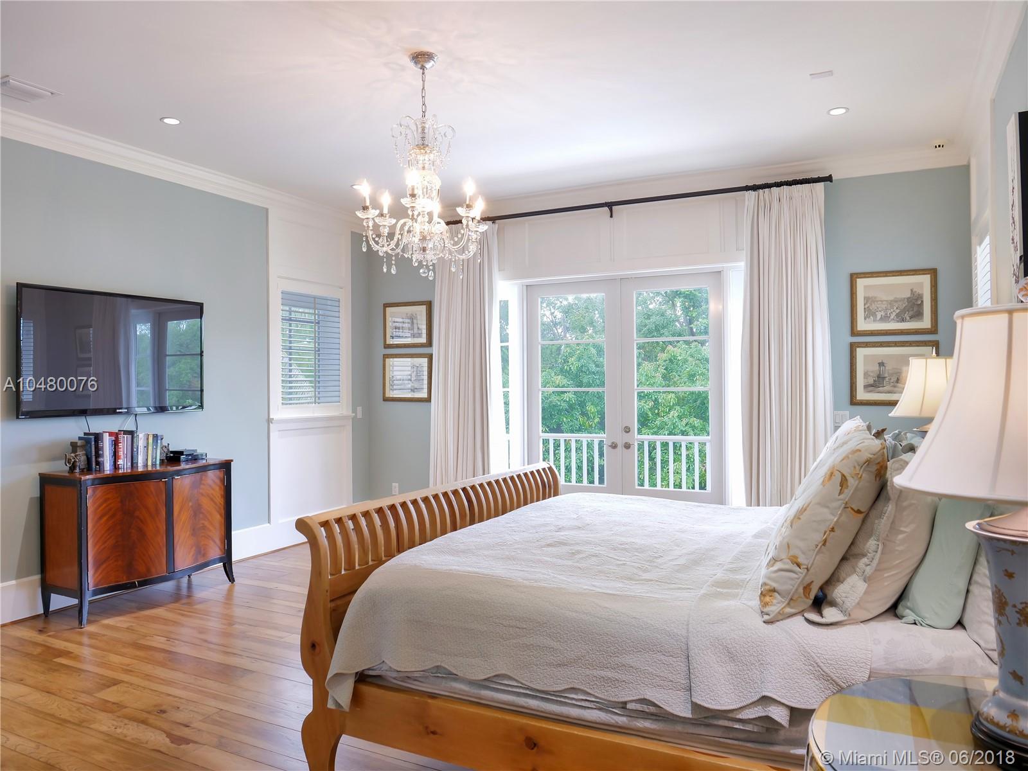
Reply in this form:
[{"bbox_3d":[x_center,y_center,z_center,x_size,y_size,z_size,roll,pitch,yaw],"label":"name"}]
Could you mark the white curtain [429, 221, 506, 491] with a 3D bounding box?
[{"bbox_3d":[-0.481,-0.044,6.974,0.750,3.060,0.180,0,0,26],"label":"white curtain"}]

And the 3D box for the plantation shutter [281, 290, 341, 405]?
[{"bbox_3d":[-1.950,-0.348,6.905,0.070,1.065,0.800,0,0,27],"label":"plantation shutter"}]

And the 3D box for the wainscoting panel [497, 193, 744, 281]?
[{"bbox_3d":[0.870,-1.290,6.327,2.500,0.580,0.040,0,0,27],"label":"wainscoting panel"}]

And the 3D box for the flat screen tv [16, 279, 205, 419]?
[{"bbox_3d":[-2.811,-0.220,5.069,0.060,0.845,1.370,0,0,27],"label":"flat screen tv"}]

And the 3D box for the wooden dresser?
[{"bbox_3d":[-2.561,1.033,4.966,0.530,0.925,1.170,0,0,28],"label":"wooden dresser"}]

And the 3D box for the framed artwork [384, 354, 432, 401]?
[{"bbox_3d":[-1.124,-0.084,7.399,0.595,0.508,0.035,0,0,26],"label":"framed artwork"}]

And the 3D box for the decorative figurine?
[{"bbox_3d":[-2.888,0.469,4.698,0.085,0.205,0.115,0,0,28],"label":"decorative figurine"}]

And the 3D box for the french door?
[{"bbox_3d":[0.967,0.252,6.544,1.863,2.448,0.080,0,0,26],"label":"french door"}]

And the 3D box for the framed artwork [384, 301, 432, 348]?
[{"bbox_3d":[-1.097,-0.624,7.346,0.585,0.470,0.030,0,0,27],"label":"framed artwork"}]

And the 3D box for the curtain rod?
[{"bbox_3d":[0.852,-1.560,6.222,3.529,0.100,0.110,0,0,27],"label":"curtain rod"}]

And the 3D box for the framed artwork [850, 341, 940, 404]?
[{"bbox_3d":[2.830,-0.097,5.312,0.575,0.475,0.030,0,0,27],"label":"framed artwork"}]

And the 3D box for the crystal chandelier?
[{"bbox_3d":[-0.487,-1.165,3.810,0.710,1.190,0.710,0,0,0],"label":"crystal chandelier"}]

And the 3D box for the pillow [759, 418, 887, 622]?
[{"bbox_3d":[1.140,0.478,2.548,0.210,0.640,0.650,34,15,23],"label":"pillow"}]

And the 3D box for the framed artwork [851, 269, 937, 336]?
[{"bbox_3d":[2.823,-0.613,5.312,0.565,0.475,0.030,0,0,27],"label":"framed artwork"}]

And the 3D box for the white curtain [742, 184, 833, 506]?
[{"bbox_3d":[2.123,-0.037,5.549,0.624,2.992,0.170,0,0,27],"label":"white curtain"}]

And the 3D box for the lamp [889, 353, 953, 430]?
[{"bbox_3d":[2.182,0.217,3.700,0.410,0.830,0.410,0,0,27],"label":"lamp"}]

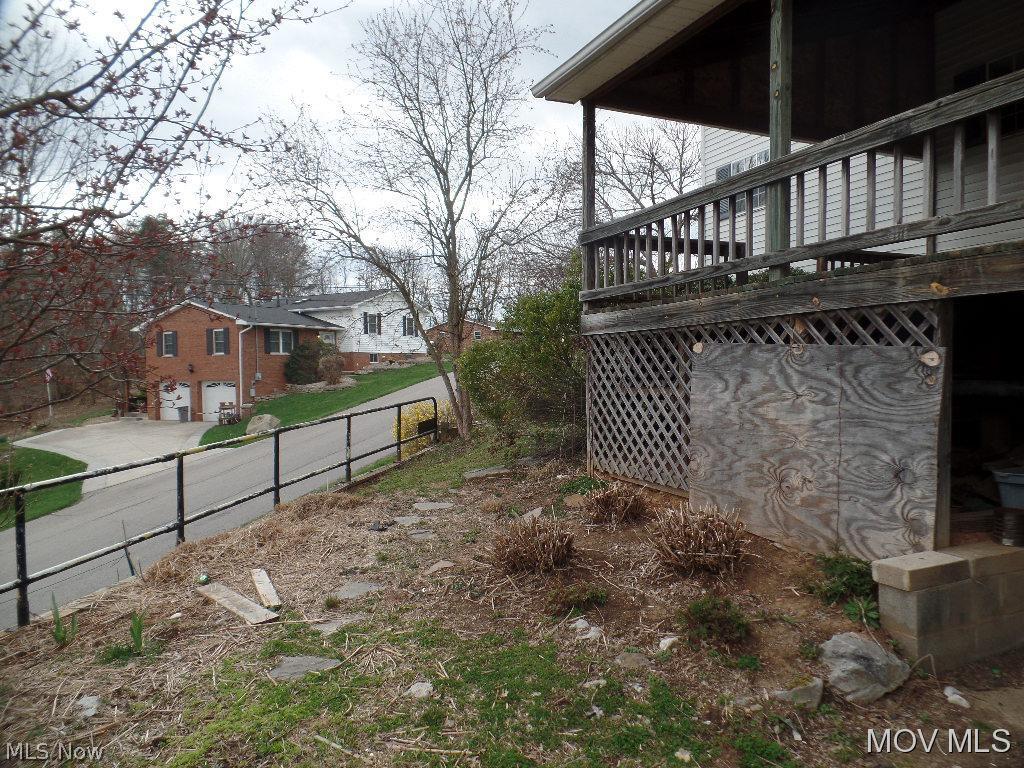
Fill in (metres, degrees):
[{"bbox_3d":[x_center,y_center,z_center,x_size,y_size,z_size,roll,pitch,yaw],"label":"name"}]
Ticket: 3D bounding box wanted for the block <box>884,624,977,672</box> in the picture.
[{"bbox_3d":[1.932,1.210,3.164,0.395,0.185,0.194,-1,1,-25],"label":"block"}]

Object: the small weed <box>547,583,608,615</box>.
[{"bbox_3d":[0.372,1.217,3.860,0.330,0.110,0.240,0,1,6],"label":"small weed"}]

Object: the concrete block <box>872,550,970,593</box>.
[{"bbox_3d":[1.915,0.873,3.191,0.390,0.092,0.190,-1,2,-21],"label":"concrete block"}]

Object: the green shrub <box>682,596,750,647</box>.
[{"bbox_3d":[1.008,1.176,3.370,0.320,0.165,0.270,0,1,17],"label":"green shrub"}]

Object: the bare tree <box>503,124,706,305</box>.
[{"bbox_3d":[2.340,-3.722,16.500,4.500,5.300,4.500,0,2,0],"label":"bare tree"}]

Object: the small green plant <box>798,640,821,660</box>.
[{"bbox_3d":[1.355,1.214,3.100,0.093,0.060,0.080,0,2,24],"label":"small green plant"}]

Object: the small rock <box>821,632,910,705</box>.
[{"bbox_3d":[1.471,1.179,2.840,0.320,0.195,0.250,0,1,27],"label":"small rock"}]

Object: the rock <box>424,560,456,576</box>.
[{"bbox_3d":[-0.486,1.256,4.630,0.200,0.060,0.170,-1,1,-6],"label":"rock"}]

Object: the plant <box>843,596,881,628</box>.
[{"bbox_3d":[1.680,1.098,3.270,0.170,0.115,0.155,1,2,27],"label":"plant"}]

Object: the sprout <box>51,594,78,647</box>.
[{"bbox_3d":[-2.584,1.357,3.920,0.125,0.290,0.120,-1,1,-33],"label":"sprout"}]

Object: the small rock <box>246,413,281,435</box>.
[{"bbox_3d":[-10.409,1.696,28.500,1.350,1.000,1.150,-1,1,-20],"label":"small rock"}]

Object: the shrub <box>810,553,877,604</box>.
[{"bbox_3d":[1.788,1.057,3.680,0.310,0.190,0.270,0,1,26],"label":"shrub"}]

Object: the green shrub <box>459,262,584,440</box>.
[{"bbox_3d":[0.200,-0.408,9.400,1.900,2.450,1.800,-1,1,1],"label":"green shrub"}]

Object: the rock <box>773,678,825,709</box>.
[{"bbox_3d":[1.204,1.301,2.860,0.185,0.095,0.130,0,2,9],"label":"rock"}]

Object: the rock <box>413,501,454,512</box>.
[{"bbox_3d":[-0.744,1.161,6.450,0.380,0.050,0.320,0,2,-7],"label":"rock"}]

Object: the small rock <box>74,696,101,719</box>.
[{"bbox_3d":[-1.882,1.436,3.020,0.095,0.055,0.085,0,2,-6],"label":"small rock"}]

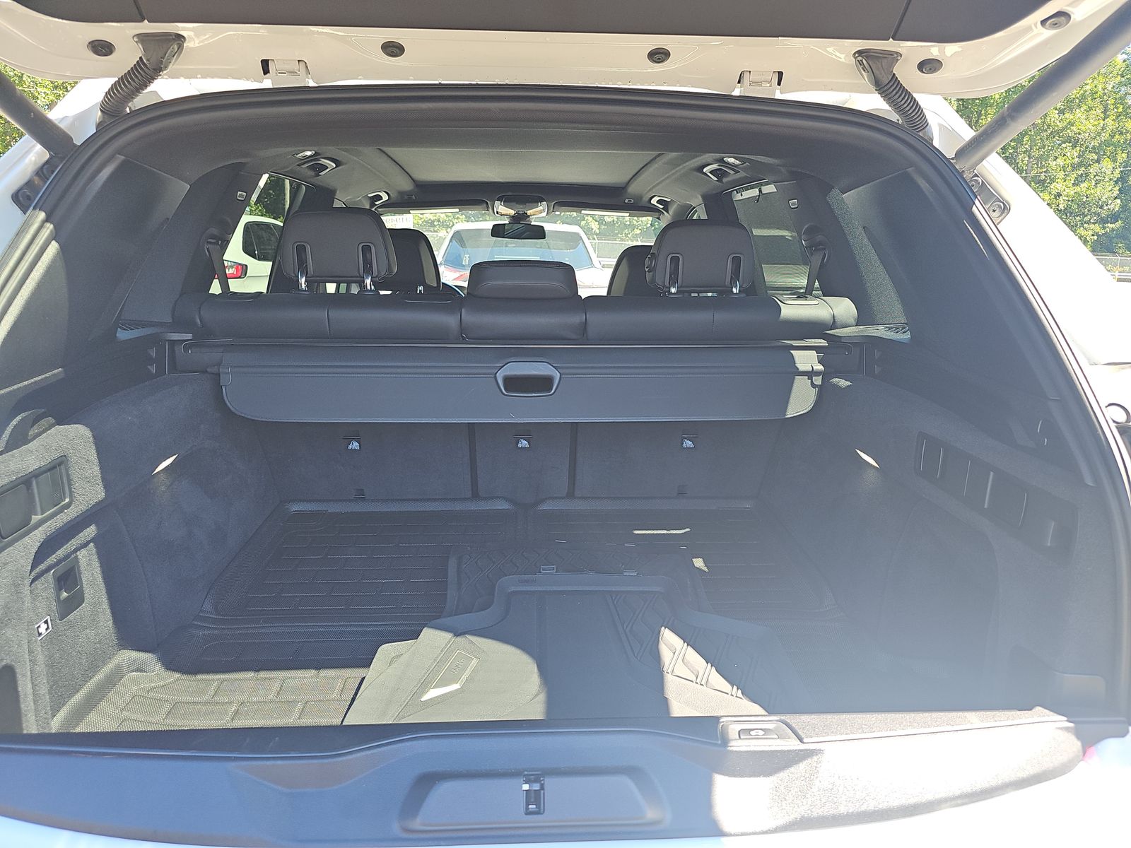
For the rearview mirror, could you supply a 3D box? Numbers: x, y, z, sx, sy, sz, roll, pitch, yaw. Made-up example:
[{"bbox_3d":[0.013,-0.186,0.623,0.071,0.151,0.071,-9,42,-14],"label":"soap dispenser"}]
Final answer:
[{"bbox_3d":[-0.195,-0.801,3.130,0.235,0.064,0.040,5,18,12],"label":"rearview mirror"}]

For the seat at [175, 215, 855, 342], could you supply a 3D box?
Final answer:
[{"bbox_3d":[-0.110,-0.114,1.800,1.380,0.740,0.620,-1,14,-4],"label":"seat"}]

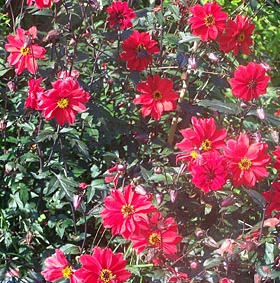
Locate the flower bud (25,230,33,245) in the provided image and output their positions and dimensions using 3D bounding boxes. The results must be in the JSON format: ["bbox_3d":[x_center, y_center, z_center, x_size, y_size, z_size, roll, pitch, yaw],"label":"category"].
[{"bbox_3d":[-0.207,0.180,2.150,0.015,0.026,0.015,0,16,0],"label":"flower bud"}]

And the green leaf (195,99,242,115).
[{"bbox_3d":[0.164,-0.073,2.400,0.098,0.013,0.034,10,40,-7],"label":"green leaf"}]

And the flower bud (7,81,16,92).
[{"bbox_3d":[-0.275,-0.118,2.450,0.017,0.026,0.017,0,16,0],"label":"flower bud"}]

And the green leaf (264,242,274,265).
[{"bbox_3d":[0.233,0.203,2.080,0.018,0.040,0.012,0,-3,-6],"label":"green leaf"}]

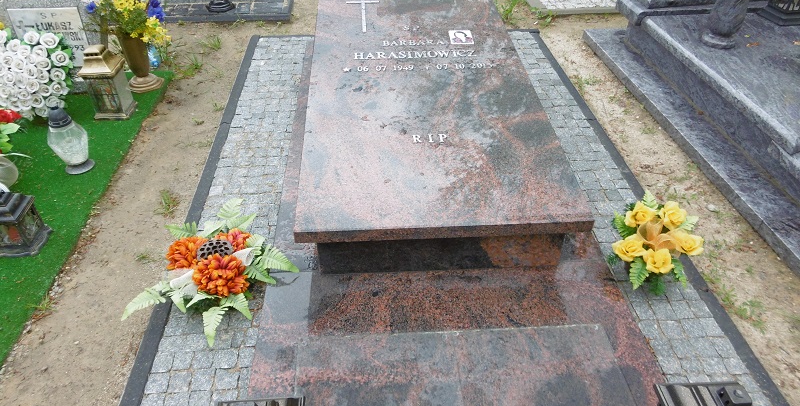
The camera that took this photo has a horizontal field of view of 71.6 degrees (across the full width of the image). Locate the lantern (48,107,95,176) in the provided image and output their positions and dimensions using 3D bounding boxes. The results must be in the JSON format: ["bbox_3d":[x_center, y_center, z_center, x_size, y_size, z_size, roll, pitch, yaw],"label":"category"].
[{"bbox_3d":[-1.245,-0.246,2.087,0.129,0.260,0.129,-2,38,-3],"label":"lantern"}]

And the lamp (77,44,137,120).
[{"bbox_3d":[-1.282,-0.539,2.413,0.152,0.315,0.156,0,38,0],"label":"lamp"}]

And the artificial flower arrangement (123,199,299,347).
[{"bbox_3d":[-0.529,0.167,1.618,0.451,0.165,0.500,-2,38,-3],"label":"artificial flower arrangement"}]

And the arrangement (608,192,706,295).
[{"bbox_3d":[0.756,0.110,1.683,0.287,0.189,0.305,-2,38,-3],"label":"arrangement"}]

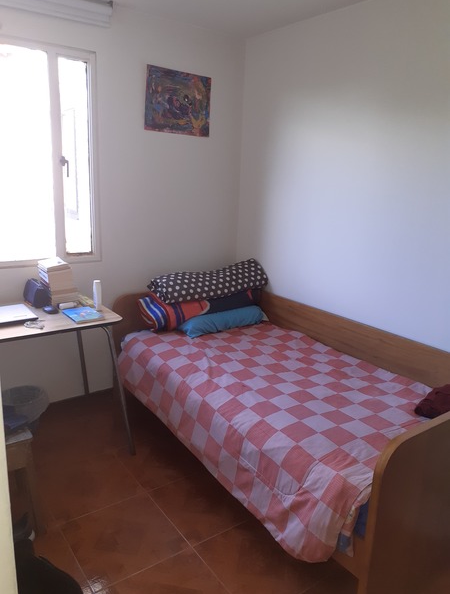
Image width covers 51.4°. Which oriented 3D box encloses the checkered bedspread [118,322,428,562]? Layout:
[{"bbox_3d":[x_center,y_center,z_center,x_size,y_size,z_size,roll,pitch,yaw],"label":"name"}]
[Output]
[{"bbox_3d":[0.257,0.536,2.498,0.997,0.357,1.864,-8,18,-34],"label":"checkered bedspread"}]

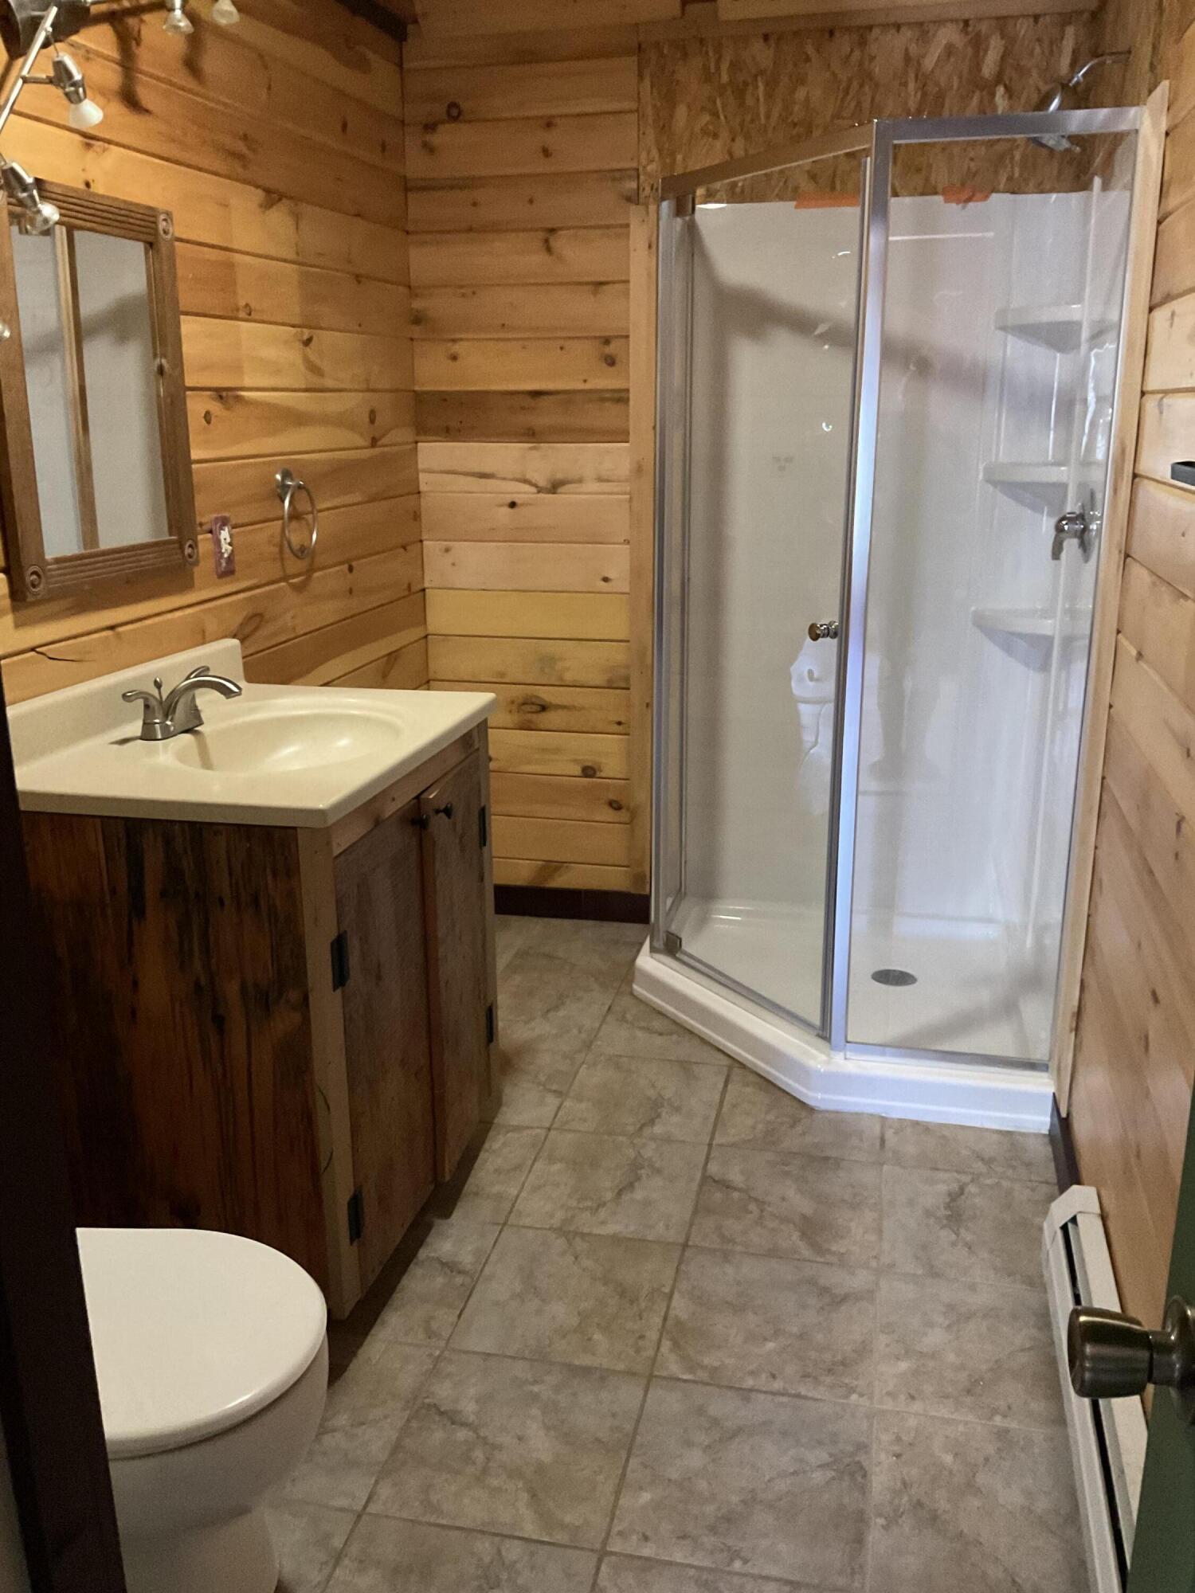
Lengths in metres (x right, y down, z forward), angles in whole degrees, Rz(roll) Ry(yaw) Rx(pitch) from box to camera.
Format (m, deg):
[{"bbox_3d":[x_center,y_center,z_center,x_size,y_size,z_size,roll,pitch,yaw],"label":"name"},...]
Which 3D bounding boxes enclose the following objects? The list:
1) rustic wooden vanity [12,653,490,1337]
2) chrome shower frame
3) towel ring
[{"bbox_3d":[-0.549,0.278,2.414,0.539,0.979,0.794,3,17,13],"label":"rustic wooden vanity"},{"bbox_3d":[0.560,-0.389,3.014,0.964,1.908,0.980,3,17,13],"label":"chrome shower frame"},{"bbox_3d":[-0.644,-0.602,2.847,0.060,0.191,0.157,3,17,13],"label":"towel ring"}]

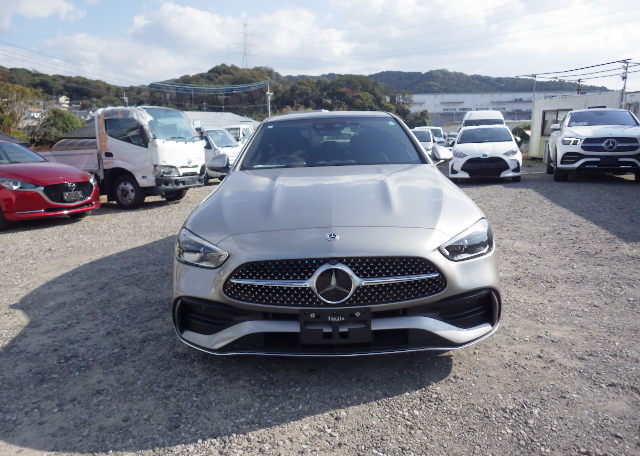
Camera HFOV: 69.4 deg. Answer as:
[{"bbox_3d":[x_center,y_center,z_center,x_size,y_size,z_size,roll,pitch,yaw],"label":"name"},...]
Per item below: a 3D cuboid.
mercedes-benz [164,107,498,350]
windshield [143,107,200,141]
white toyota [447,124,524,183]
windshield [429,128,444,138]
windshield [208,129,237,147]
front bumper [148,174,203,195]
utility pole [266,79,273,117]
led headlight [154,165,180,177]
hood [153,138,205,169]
[{"bbox_3d":[0.115,-0.360,4.450,1.820,1.440,4.760,-1,11,1],"label":"mercedes-benz"},{"bbox_3d":[-3.015,-2.115,9.543,0.450,0.650,1.480,3,12,23],"label":"windshield"},{"bbox_3d":[4.575,-2.126,12.893,1.695,1.500,3.940,2,12,18],"label":"white toyota"},{"bbox_3d":[6.300,-5.316,26.000,1.350,0.500,0.420,0,11,8],"label":"windshield"},{"bbox_3d":[-2.968,-2.711,14.000,0.420,0.520,1.300,2,12,20],"label":"windshield"},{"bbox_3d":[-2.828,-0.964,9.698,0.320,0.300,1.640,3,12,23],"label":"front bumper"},{"bbox_3d":[-7.557,-18.098,70.000,0.800,10.000,0.500,-2,11,0],"label":"utility pole"},{"bbox_3d":[-3.065,-1.137,9.155,0.260,0.240,0.500,3,12,23],"label":"led headlight"},{"bbox_3d":[-2.874,-1.559,9.595,0.320,0.530,1.520,3,12,23],"label":"hood"}]

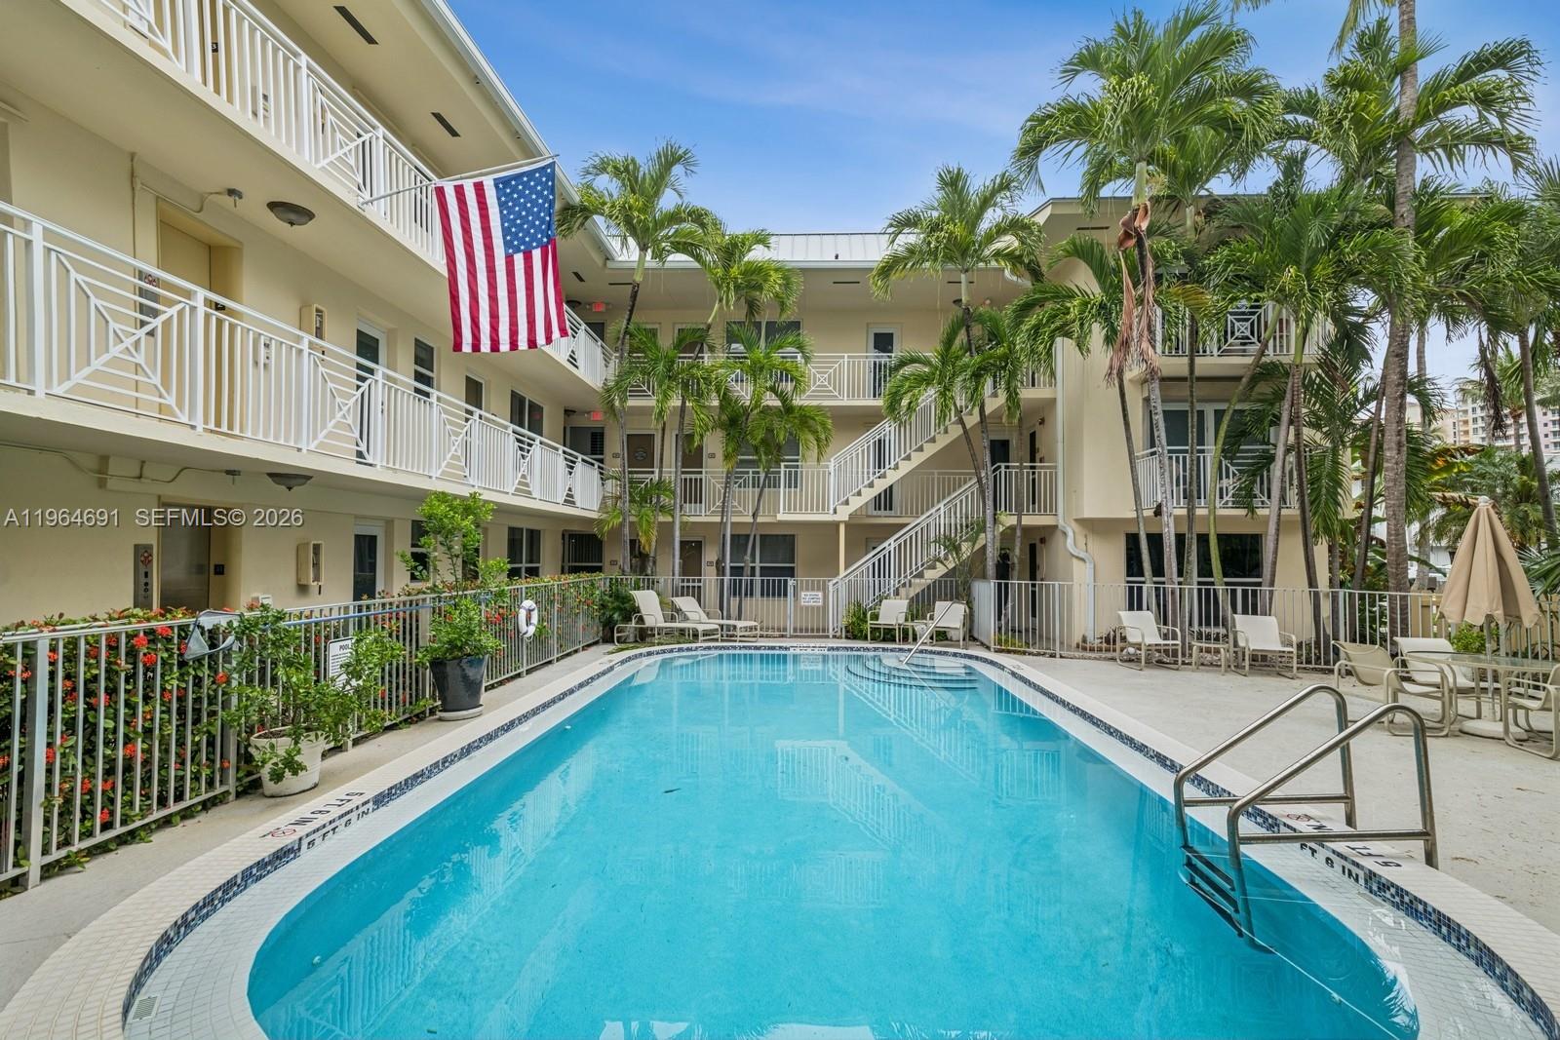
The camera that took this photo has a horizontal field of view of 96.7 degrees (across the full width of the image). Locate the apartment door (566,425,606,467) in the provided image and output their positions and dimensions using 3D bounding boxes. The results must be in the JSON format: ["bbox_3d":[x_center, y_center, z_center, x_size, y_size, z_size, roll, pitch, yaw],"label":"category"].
[{"bbox_3d":[-4.930,-1.244,17.700,0.900,2.120,0.080,0,-3,0],"label":"apartment door"}]

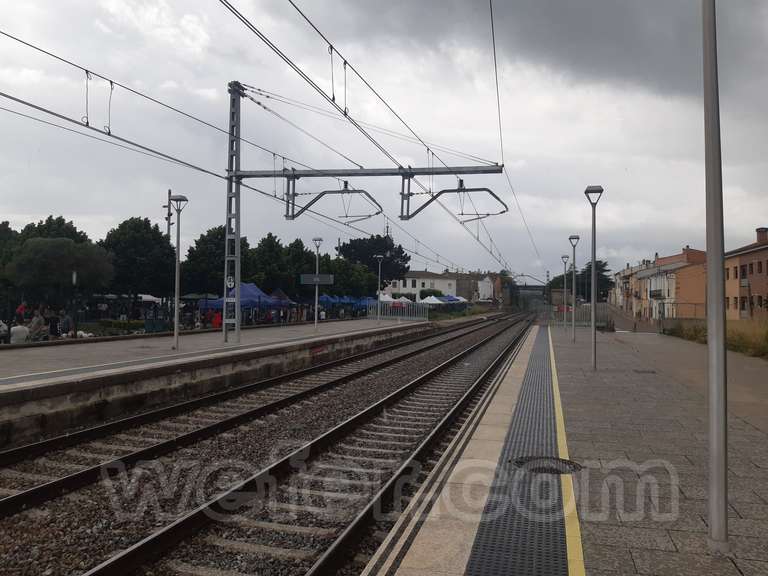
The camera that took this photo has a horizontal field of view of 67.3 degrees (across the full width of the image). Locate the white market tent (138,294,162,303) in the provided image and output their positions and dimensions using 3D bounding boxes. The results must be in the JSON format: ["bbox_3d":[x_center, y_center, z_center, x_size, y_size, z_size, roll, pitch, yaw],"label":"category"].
[{"bbox_3d":[-17.631,1.466,43.000,3.000,3.100,3.200,0,-1,16],"label":"white market tent"}]

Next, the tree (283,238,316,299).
[{"bbox_3d":[-7.032,-0.391,48.000,3.600,7.460,3.600,0,-1,16],"label":"tree"}]

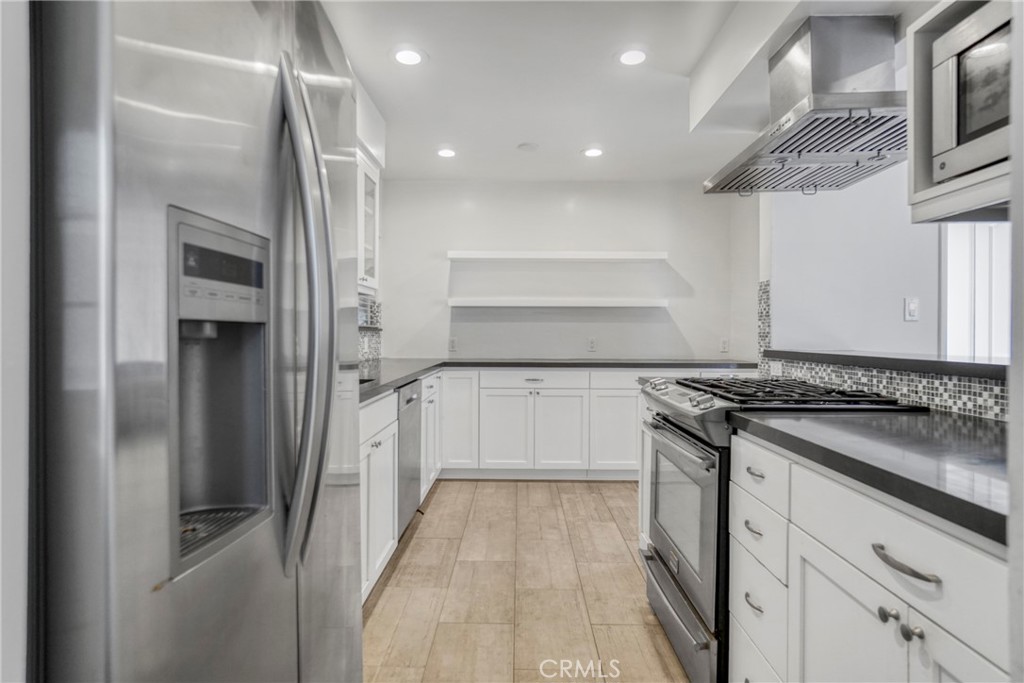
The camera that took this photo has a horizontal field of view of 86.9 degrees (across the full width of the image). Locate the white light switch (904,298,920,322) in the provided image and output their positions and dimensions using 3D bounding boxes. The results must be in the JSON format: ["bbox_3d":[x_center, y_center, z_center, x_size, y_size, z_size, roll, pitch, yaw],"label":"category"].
[{"bbox_3d":[1.878,-0.153,2.533,0.071,0.116,0.013,0,1,1],"label":"white light switch"}]

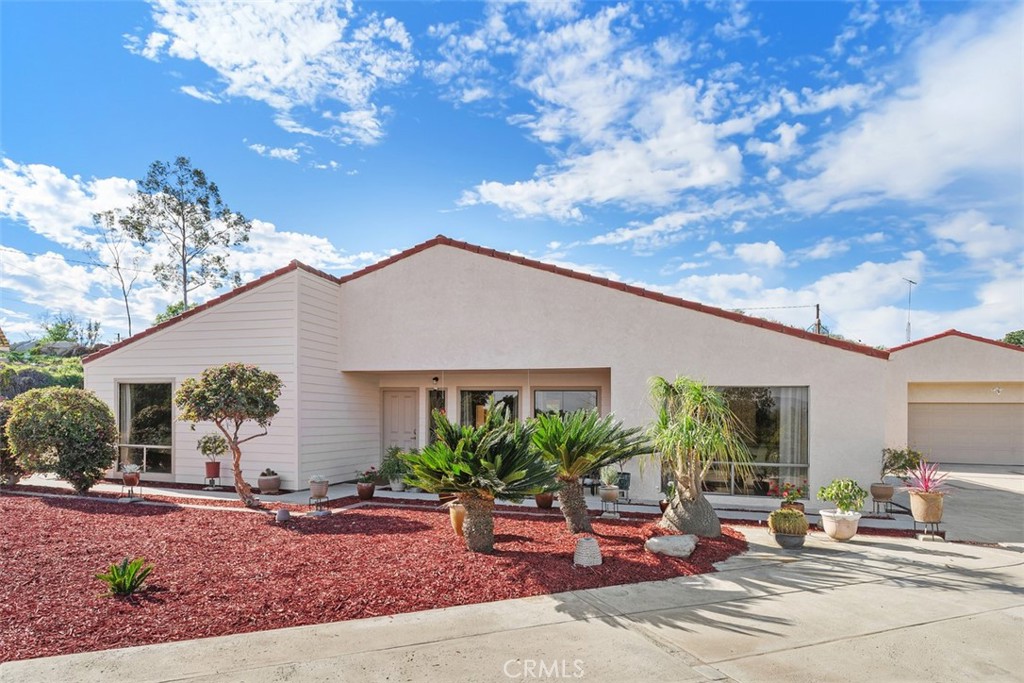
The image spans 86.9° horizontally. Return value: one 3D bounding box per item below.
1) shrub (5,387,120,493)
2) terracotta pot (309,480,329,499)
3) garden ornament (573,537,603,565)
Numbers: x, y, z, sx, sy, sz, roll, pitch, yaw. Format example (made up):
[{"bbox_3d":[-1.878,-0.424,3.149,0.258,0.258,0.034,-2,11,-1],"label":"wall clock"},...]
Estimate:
[{"bbox_3d":[-8.899,1.930,10.700,1.780,2.020,1.750,4,-5,-40],"label":"shrub"},{"bbox_3d":[-2.678,2.054,7.500,0.250,0.235,0.250,0,-5,0],"label":"terracotta pot"},{"bbox_3d":[0.754,2.093,5.400,0.280,0.290,0.270,-1,-5,11],"label":"garden ornament"}]

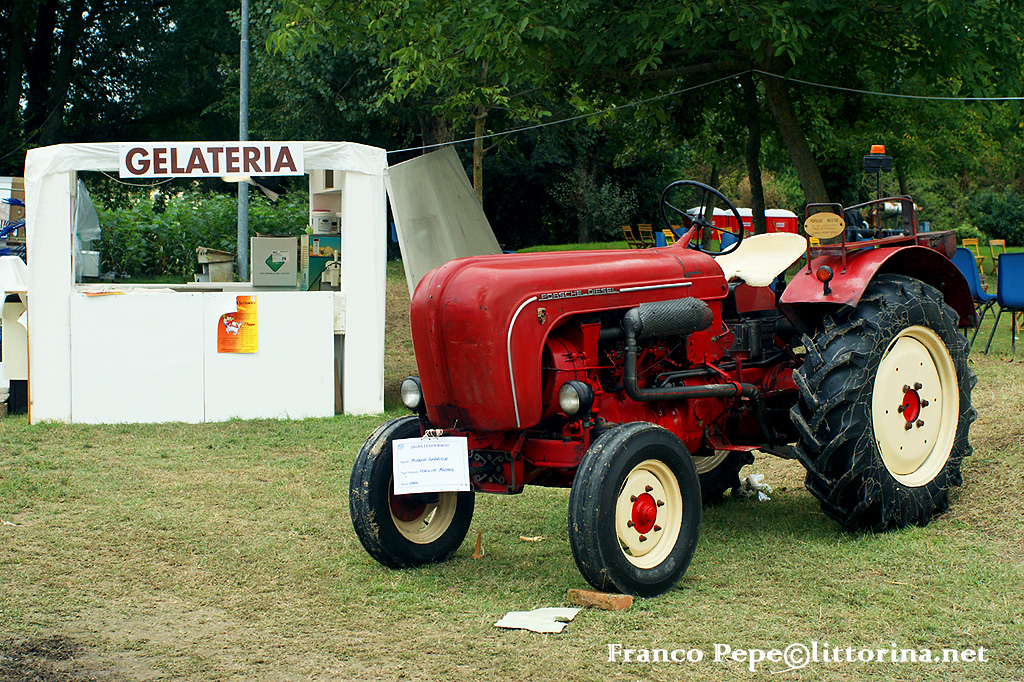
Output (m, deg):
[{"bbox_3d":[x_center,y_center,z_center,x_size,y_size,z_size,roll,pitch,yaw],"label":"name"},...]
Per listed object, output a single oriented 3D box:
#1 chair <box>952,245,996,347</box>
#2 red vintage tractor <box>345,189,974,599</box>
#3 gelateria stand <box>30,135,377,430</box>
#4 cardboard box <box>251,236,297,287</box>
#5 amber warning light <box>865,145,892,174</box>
[{"bbox_3d":[3.698,-0.339,15.200,0.520,0.810,0.480,-2,4,-31],"label":"chair"},{"bbox_3d":[0.855,0.136,9.840,1.780,1.840,3.320,0,5,43],"label":"red vintage tractor"},{"bbox_3d":[-2.813,-0.581,17.531,3.080,2.400,2.300,-1,3,-10],"label":"gelateria stand"},{"bbox_3d":[-2.194,-0.734,17.600,0.410,0.460,0.360,-1,3,-10],"label":"cardboard box"},{"bbox_3d":[1.876,-0.929,9.750,0.115,0.153,0.115,2,5,43],"label":"amber warning light"}]

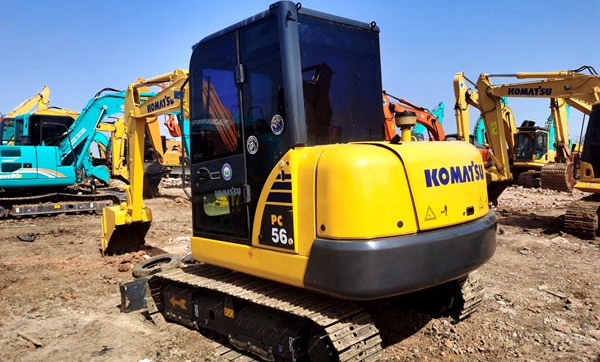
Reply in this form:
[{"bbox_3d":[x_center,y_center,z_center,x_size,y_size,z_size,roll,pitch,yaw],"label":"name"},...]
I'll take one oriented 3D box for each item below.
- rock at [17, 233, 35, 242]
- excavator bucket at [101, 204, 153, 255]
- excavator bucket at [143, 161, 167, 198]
[{"bbox_3d":[-5.094,1.035,8.700,0.340,0.140,0.230,-4,3,-30],"label":"rock"},{"bbox_3d":[-2.624,0.748,7.142,0.640,0.740,0.520,-5,4,-44],"label":"excavator bucket"},{"bbox_3d":[-5.264,-0.050,16.500,1.150,1.300,1.150,-5,4,-41],"label":"excavator bucket"}]

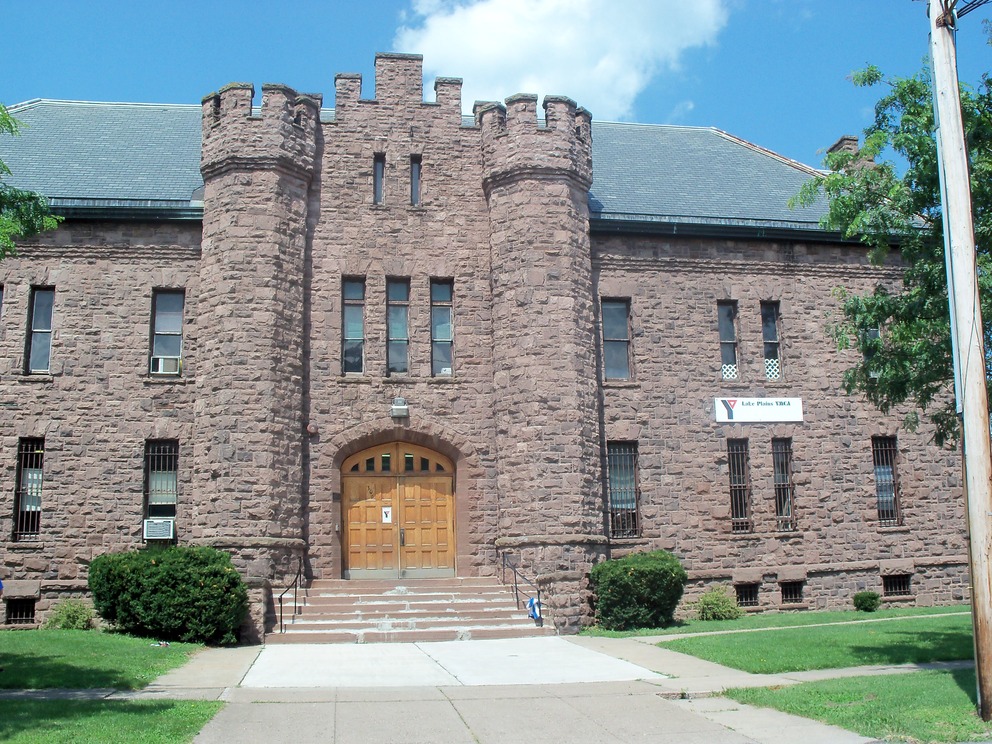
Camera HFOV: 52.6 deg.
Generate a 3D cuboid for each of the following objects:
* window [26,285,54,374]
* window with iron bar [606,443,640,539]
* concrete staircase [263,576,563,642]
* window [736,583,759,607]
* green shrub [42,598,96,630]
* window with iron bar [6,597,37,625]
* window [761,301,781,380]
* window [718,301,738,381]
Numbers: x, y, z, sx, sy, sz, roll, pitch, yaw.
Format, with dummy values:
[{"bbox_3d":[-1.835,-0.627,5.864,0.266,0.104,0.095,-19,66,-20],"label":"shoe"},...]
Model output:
[{"bbox_3d":[-10.138,-0.900,22.409,0.558,2.088,0.200,1,-10,-9],"label":"window"},{"bbox_3d":[3.135,2.945,24.929,0.769,2.369,0.200,1,-12,-10],"label":"window with iron bar"},{"bbox_3d":[-1.875,5.061,21.560,5.819,1.233,2.700,1,-12,-10],"label":"concrete staircase"},{"bbox_3d":[6.203,5.537,24.881,0.548,0.541,0.200,1,-12,-10],"label":"window"},{"bbox_3d":[-9.193,5.200,21.575,1.100,0.660,0.900,1,-12,-10],"label":"green shrub"},{"bbox_3d":[-10.427,5.284,22.093,0.660,0.513,0.200,1,-12,-10],"label":"window with iron bar"},{"bbox_3d":[6.939,-0.769,25.334,0.533,2.082,0.200,1,-10,-9],"label":"window"},{"bbox_3d":[5.811,-0.767,25.138,0.520,2.068,0.200,1,-10,-9],"label":"window"}]

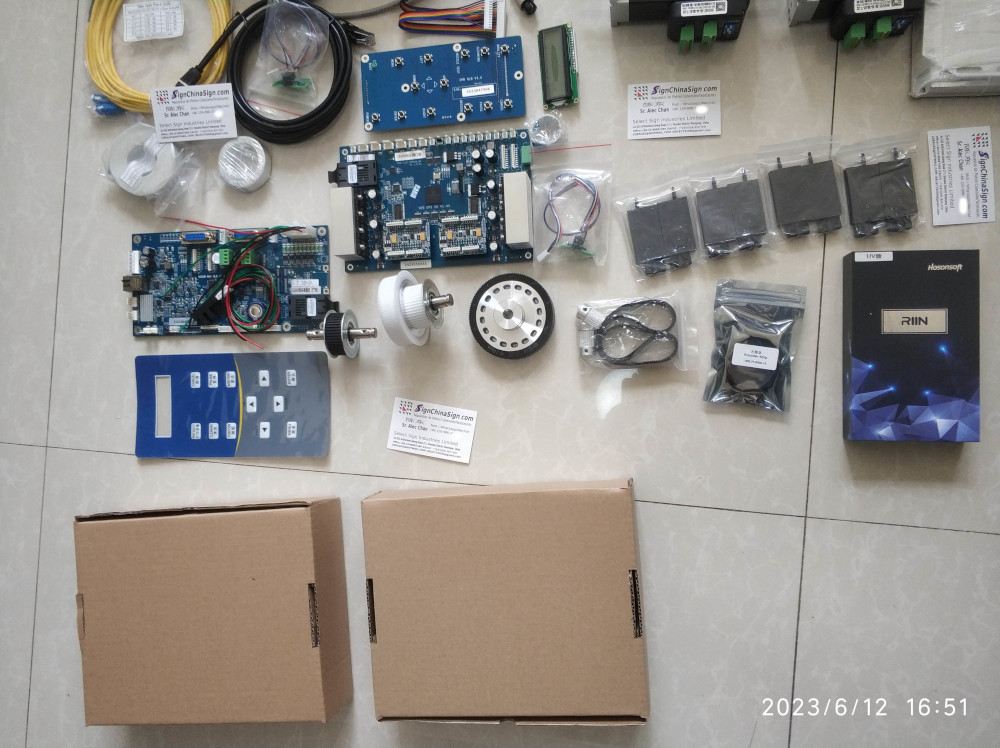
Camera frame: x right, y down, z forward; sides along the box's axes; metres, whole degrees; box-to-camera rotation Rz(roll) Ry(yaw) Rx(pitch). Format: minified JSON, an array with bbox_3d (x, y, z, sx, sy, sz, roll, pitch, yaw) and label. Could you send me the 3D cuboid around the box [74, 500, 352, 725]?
[{"bbox_3d":[-0.293,0.241,0.801,0.253,0.073,0.208,-5,88,9],"label":"box"}]

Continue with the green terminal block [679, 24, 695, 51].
[{"bbox_3d":[0.177,-0.317,0.736,0.012,0.024,0.015,3,90,9],"label":"green terminal block"}]

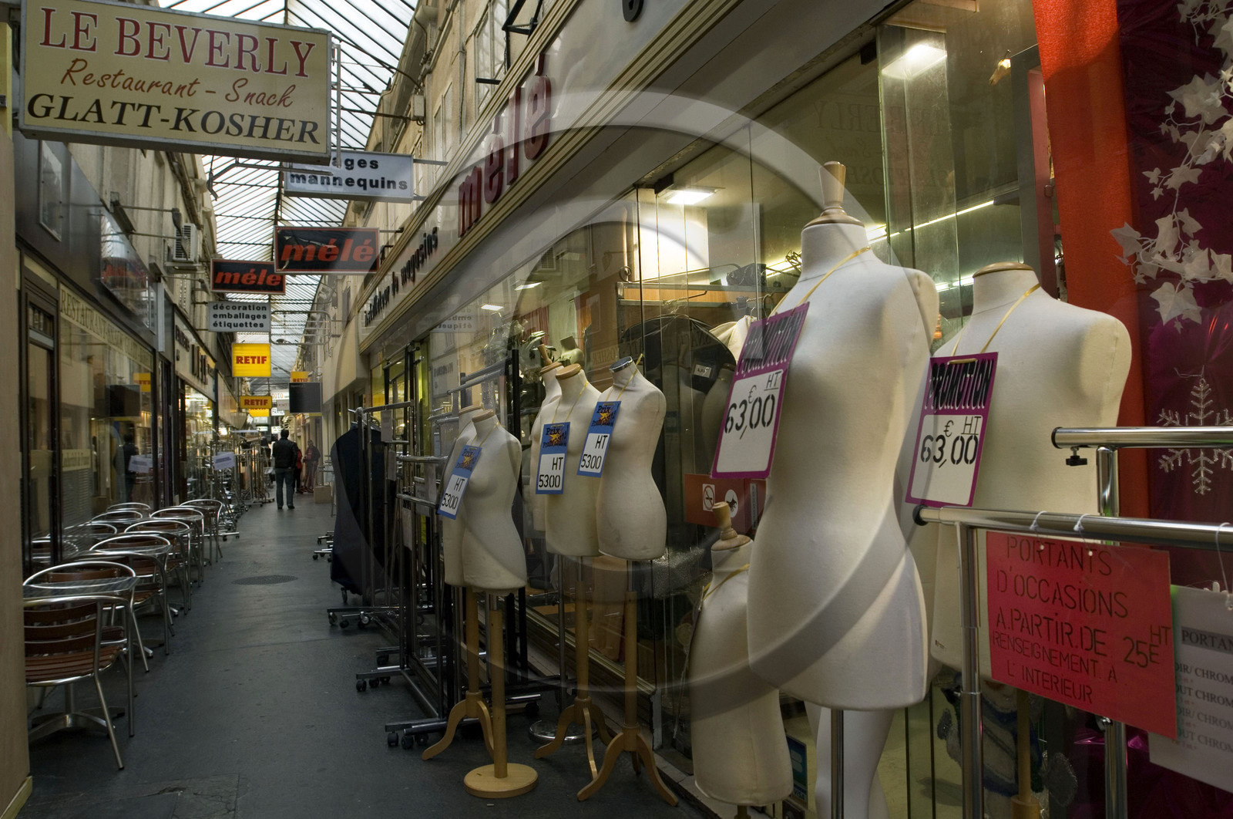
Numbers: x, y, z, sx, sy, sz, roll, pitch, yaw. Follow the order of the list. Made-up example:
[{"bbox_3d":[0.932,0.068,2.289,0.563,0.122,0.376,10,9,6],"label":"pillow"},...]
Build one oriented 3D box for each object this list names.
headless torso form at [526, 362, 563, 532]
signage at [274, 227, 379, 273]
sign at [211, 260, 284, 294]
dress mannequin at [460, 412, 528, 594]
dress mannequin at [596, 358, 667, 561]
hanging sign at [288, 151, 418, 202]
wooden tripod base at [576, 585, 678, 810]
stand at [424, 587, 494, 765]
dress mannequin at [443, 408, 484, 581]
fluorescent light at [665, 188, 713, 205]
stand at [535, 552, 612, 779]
[{"bbox_3d":[-0.284,0.170,4.030,0.250,0.818,0.380,-1,-2,-28],"label":"headless torso form"},{"bbox_3d":[-3.423,-1.880,10.154,1.175,0.537,0.130,-1,-1,-22],"label":"signage"},{"bbox_3d":[-6.619,-2.375,15.400,1.214,0.560,0.140,-1,-2,-22],"label":"sign"},{"bbox_3d":[-0.518,0.389,3.581,0.250,0.747,0.360,0,-2,-44],"label":"dress mannequin"},{"bbox_3d":[0.054,0.189,3.330,0.250,0.778,0.380,-1,-2,-32],"label":"dress mannequin"},{"bbox_3d":[-2.495,-2.188,8.028,1.144,0.417,0.150,-1,-2,-23],"label":"hanging sign"},{"bbox_3d":[0.050,1.098,3.381,0.392,0.785,0.294,-2,-1,9],"label":"wooden tripod base"},{"bbox_3d":[-0.673,1.207,3.961,0.400,0.753,0.370,-2,-2,15],"label":"stand"},{"bbox_3d":[-0.661,0.391,3.901,0.250,0.823,0.370,0,-2,-37],"label":"dress mannequin"},{"bbox_3d":[0.415,-1.211,4.850,0.210,0.050,0.230,-1,-2,-22],"label":"fluorescent light"},{"bbox_3d":[-0.157,1.115,3.828,0.400,0.900,0.370,-3,-2,45],"label":"stand"}]

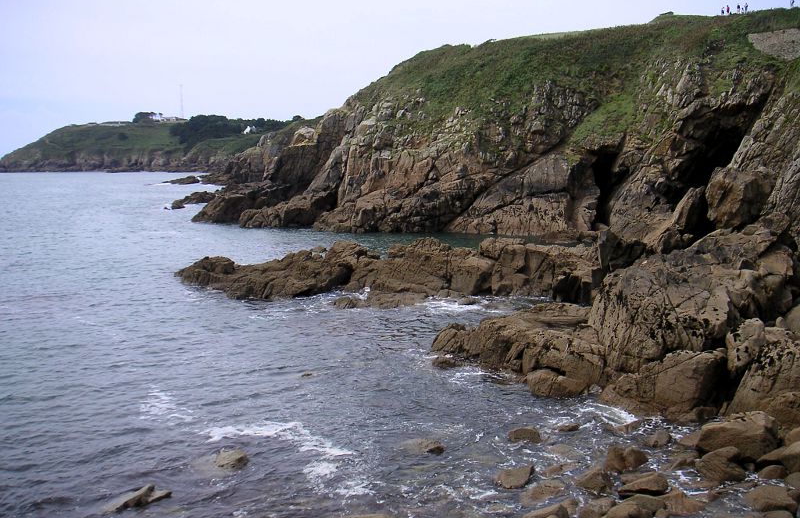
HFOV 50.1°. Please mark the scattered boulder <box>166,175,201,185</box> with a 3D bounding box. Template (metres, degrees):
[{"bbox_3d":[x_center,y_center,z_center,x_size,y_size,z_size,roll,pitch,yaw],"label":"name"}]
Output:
[{"bbox_3d":[-82.286,-29.760,325.000,12.800,3.400,7.500,-2,7,-14],"label":"scattered boulder"}]

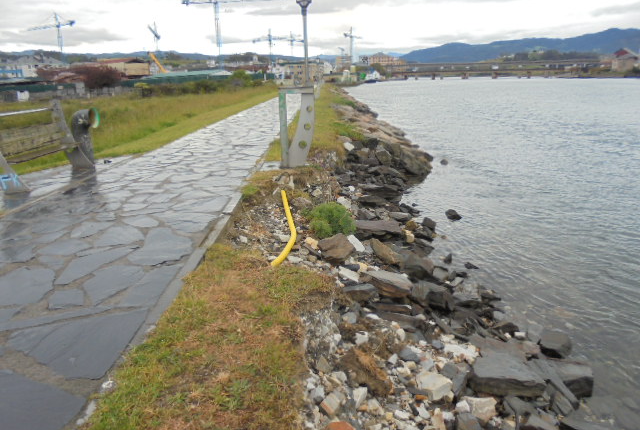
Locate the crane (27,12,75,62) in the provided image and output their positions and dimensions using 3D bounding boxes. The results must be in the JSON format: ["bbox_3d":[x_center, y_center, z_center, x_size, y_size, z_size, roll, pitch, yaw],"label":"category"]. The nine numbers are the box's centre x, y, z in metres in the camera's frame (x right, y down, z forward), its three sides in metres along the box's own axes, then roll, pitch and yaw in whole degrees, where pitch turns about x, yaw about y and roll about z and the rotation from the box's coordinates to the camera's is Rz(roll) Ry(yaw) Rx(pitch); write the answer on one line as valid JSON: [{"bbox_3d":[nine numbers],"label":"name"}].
[{"bbox_3d":[-134.680,-84.085,242.250,56.000,31.300,3.000,13,21,38],"label":"crane"}]

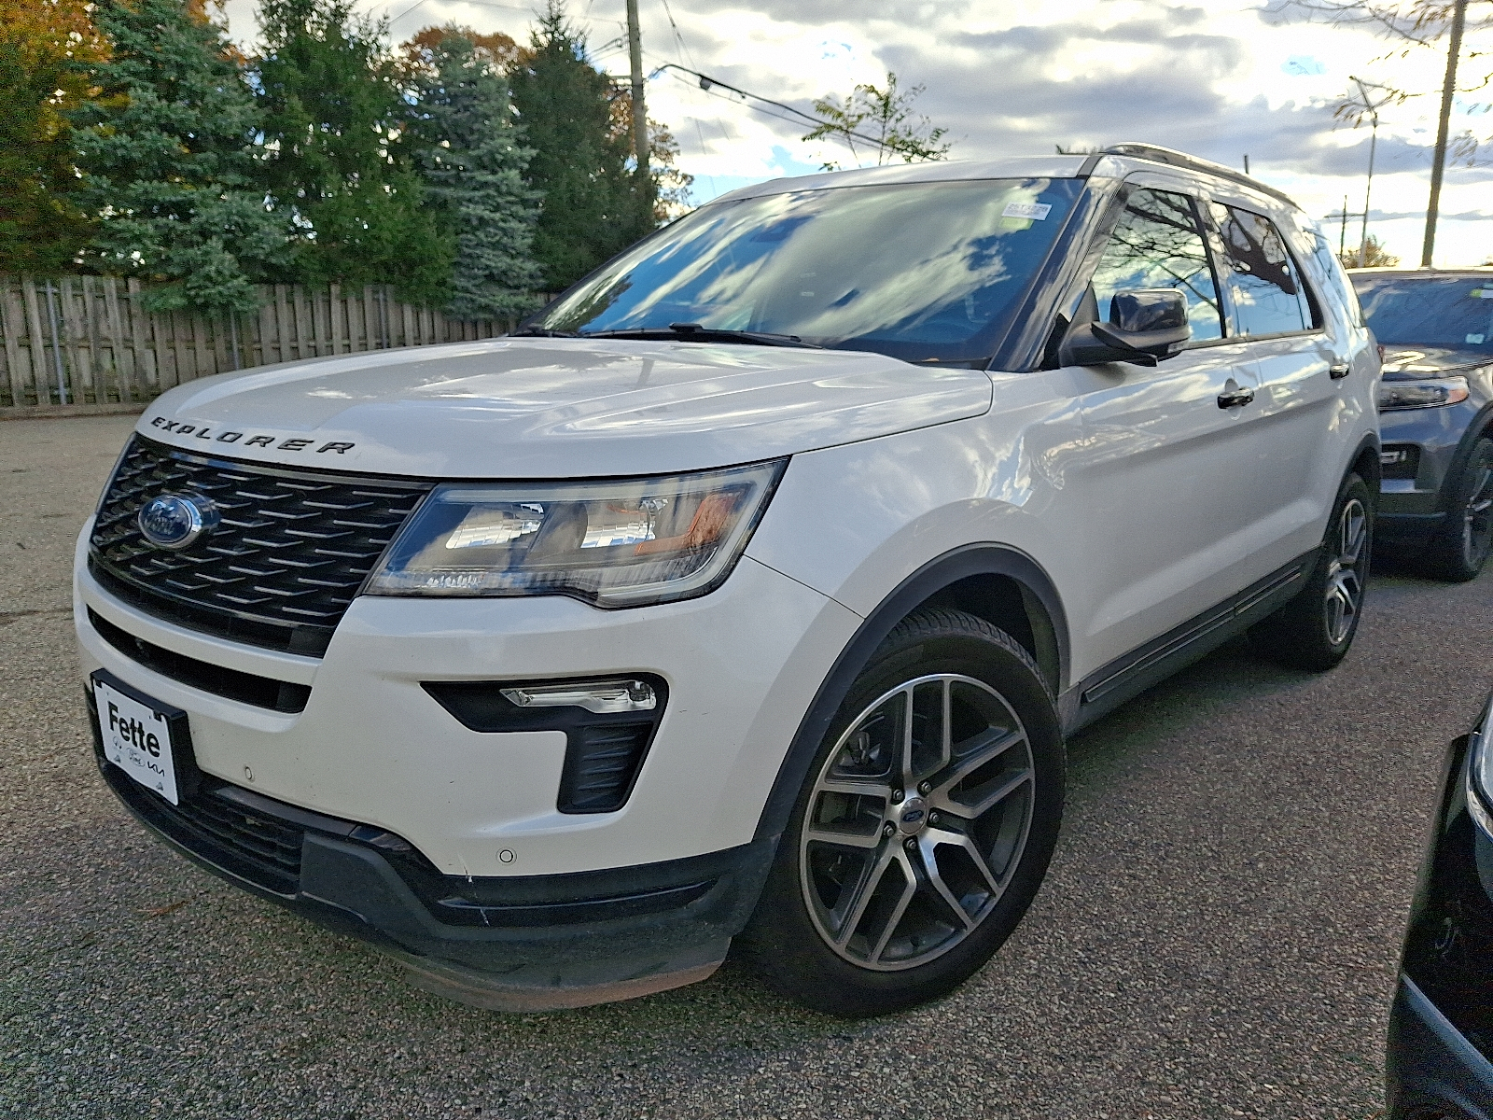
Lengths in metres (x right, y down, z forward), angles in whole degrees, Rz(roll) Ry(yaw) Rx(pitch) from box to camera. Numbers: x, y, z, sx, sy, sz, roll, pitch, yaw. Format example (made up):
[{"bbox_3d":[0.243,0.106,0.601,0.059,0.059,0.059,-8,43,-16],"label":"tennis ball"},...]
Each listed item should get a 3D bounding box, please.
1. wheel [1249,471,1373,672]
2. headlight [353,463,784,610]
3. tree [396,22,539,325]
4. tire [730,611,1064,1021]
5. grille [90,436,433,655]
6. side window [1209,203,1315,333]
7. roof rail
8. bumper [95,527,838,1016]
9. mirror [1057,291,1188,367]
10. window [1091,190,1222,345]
[{"bbox_3d":[2.162,0.031,4.098,0.260,0.760,0.760,9,14,41],"label":"wheel"},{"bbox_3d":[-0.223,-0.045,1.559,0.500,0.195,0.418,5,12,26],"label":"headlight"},{"bbox_3d":[-5.376,-6.729,20.751,2.900,6.640,2.900,-3,11,-14],"label":"tree"},{"bbox_3d":[0.257,0.443,1.997,0.760,0.760,0.260,-7,13,-31],"label":"tire"},{"bbox_3d":[-0.923,-0.046,1.841,1.130,0.270,0.200,9,14,41],"label":"grille"},{"bbox_3d":[1.554,-0.875,3.289,0.060,0.427,0.840,-19,-4,43],"label":"side window"},{"bbox_3d":[1.525,-1.231,3.477,0.070,0.120,1.800,9,14,41],"label":"roof rail"},{"bbox_3d":[-0.768,0.250,2.072,1.950,0.690,0.700,9,14,41],"label":"bumper"},{"bbox_3d":[0.781,-0.465,2.176,0.260,0.170,0.210,9,14,41],"label":"mirror"},{"bbox_3d":[0.985,-0.741,2.659,0.060,0.437,0.920,-18,-4,43],"label":"window"}]

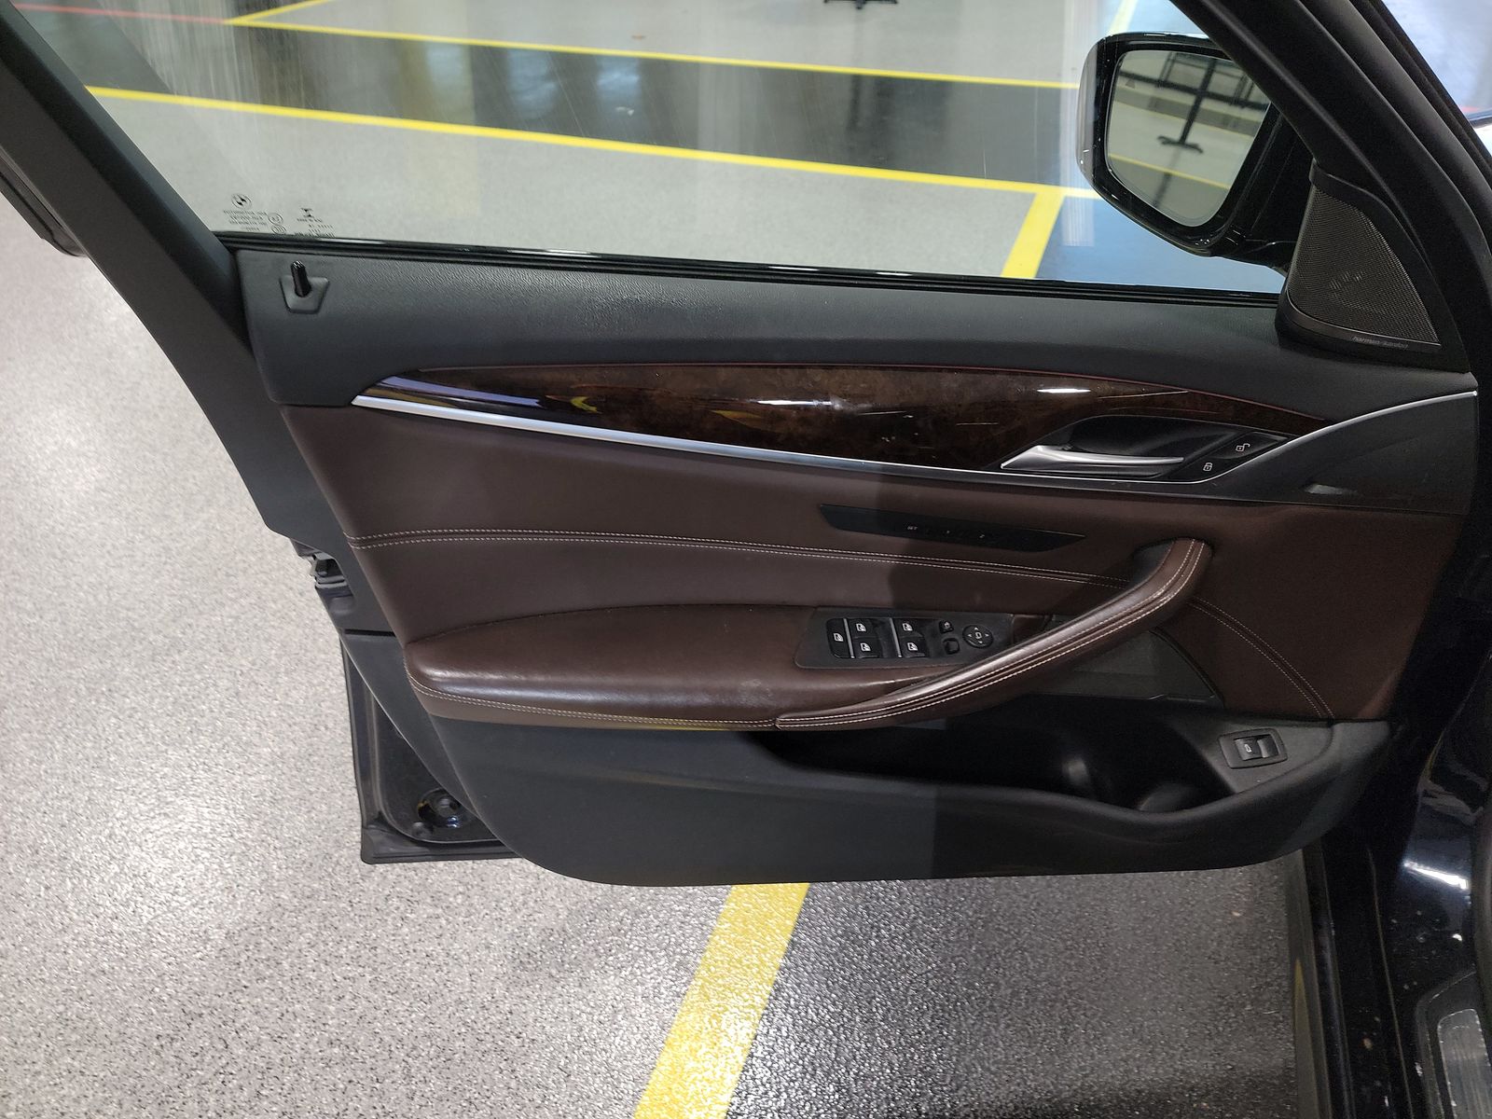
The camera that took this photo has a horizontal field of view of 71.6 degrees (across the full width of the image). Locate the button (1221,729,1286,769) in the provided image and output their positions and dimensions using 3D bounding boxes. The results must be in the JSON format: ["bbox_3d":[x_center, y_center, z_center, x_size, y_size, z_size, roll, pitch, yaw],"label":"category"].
[{"bbox_3d":[0.449,0.169,0.917,0.048,0.013,0.030,-9,56,4],"label":"button"}]

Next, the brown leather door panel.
[{"bbox_3d":[0.113,0.040,0.801,0.895,0.325,0.135,-1,37,-1],"label":"brown leather door panel"}]

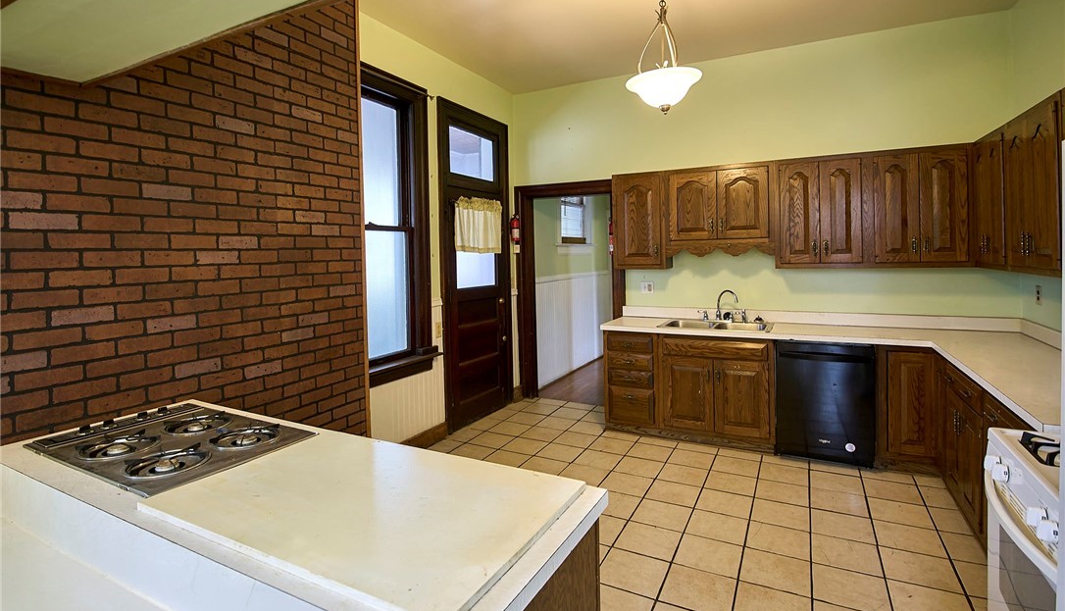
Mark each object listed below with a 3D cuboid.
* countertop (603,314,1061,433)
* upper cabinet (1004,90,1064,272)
[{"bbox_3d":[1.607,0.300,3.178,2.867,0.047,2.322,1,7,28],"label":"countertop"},{"bbox_3d":[2.614,-0.555,2.391,0.370,0.820,0.800,2,6,28],"label":"upper cabinet"}]

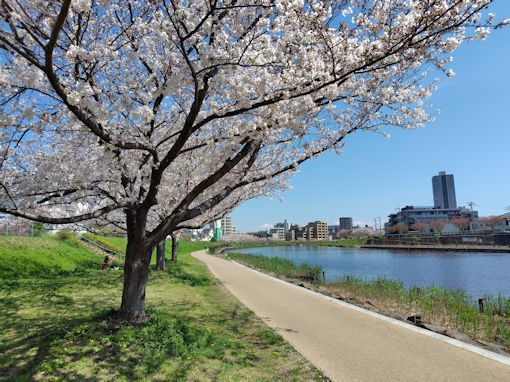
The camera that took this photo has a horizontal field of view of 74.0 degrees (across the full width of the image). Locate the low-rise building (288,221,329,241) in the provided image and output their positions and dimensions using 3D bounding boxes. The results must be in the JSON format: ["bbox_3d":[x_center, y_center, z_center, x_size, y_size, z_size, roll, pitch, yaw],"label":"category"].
[{"bbox_3d":[54.021,39.885,342.000,38.000,19.500,24.000,2,-9,-17],"label":"low-rise building"}]

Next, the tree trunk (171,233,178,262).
[{"bbox_3d":[-7.202,5.054,30.300,0.580,2.600,0.520,0,-9,0],"label":"tree trunk"}]

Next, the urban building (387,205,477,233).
[{"bbox_3d":[77.281,12.843,150.000,35.000,13.000,18.000,-1,-9,7],"label":"urban building"}]

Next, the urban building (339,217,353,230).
[{"bbox_3d":[128.255,51.727,480.000,18.000,27.000,17.000,1,-9,-6],"label":"urban building"}]

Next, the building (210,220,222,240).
[{"bbox_3d":[-25.007,25.657,220.000,8.000,14.000,8.500,1,-9,-6],"label":"building"}]

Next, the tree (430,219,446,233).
[{"bbox_3d":[63.388,12.159,117.000,5.200,4.800,5.300,1,-9,-8],"label":"tree"}]

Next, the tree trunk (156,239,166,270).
[{"bbox_3d":[-5.604,3.788,20.300,0.540,2.000,0.520,0,-9,0],"label":"tree trunk"}]

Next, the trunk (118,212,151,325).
[{"bbox_3d":[-2.544,1.583,7.150,0.580,2.280,0.530,0,-9,0],"label":"trunk"}]

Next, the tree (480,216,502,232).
[{"bbox_3d":[64.240,9.235,92.000,5.200,4.700,5.300,1,-9,-8],"label":"tree"}]

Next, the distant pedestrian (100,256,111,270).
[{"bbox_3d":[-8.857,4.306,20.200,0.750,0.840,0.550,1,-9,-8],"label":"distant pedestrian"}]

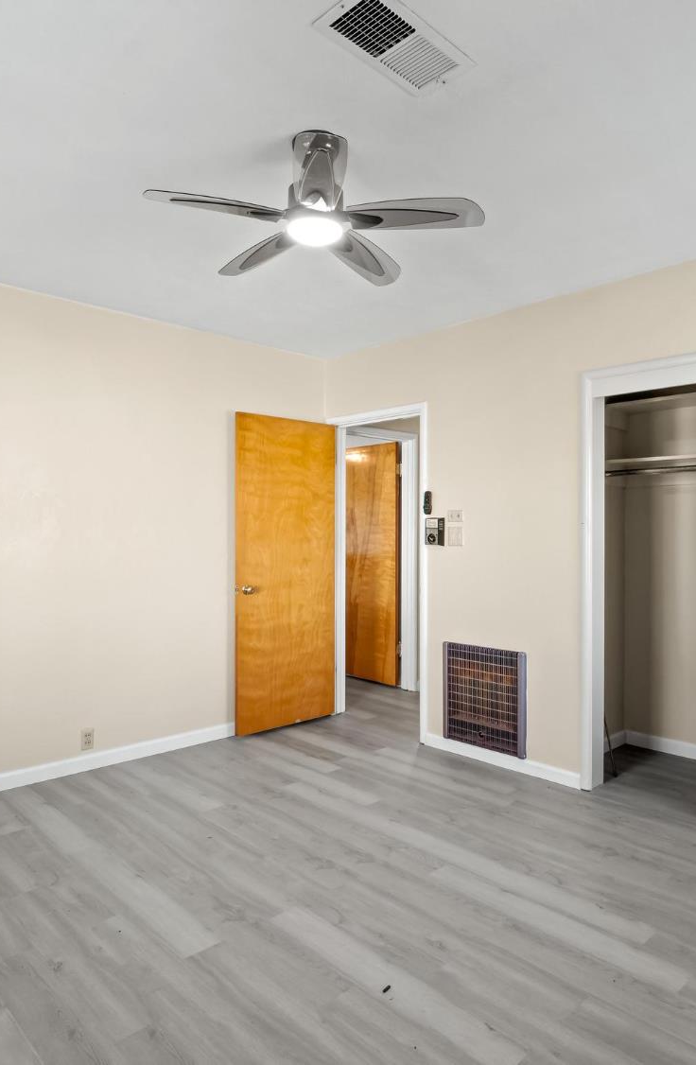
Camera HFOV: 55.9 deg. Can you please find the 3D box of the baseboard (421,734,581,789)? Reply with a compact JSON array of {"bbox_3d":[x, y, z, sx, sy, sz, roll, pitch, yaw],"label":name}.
[{"bbox_3d":[0.810,1.241,3.615,0.016,0.080,0.985,0,0,-45],"label":"baseboard"}]

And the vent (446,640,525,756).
[{"bbox_3d":[0.754,0.916,3.650,0.048,0.562,0.515,0,0,-45],"label":"vent"}]

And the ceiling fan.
[{"bbox_3d":[-0.085,-1.083,2.060,1.010,0.285,0.980,0,0,-5],"label":"ceiling fan"}]

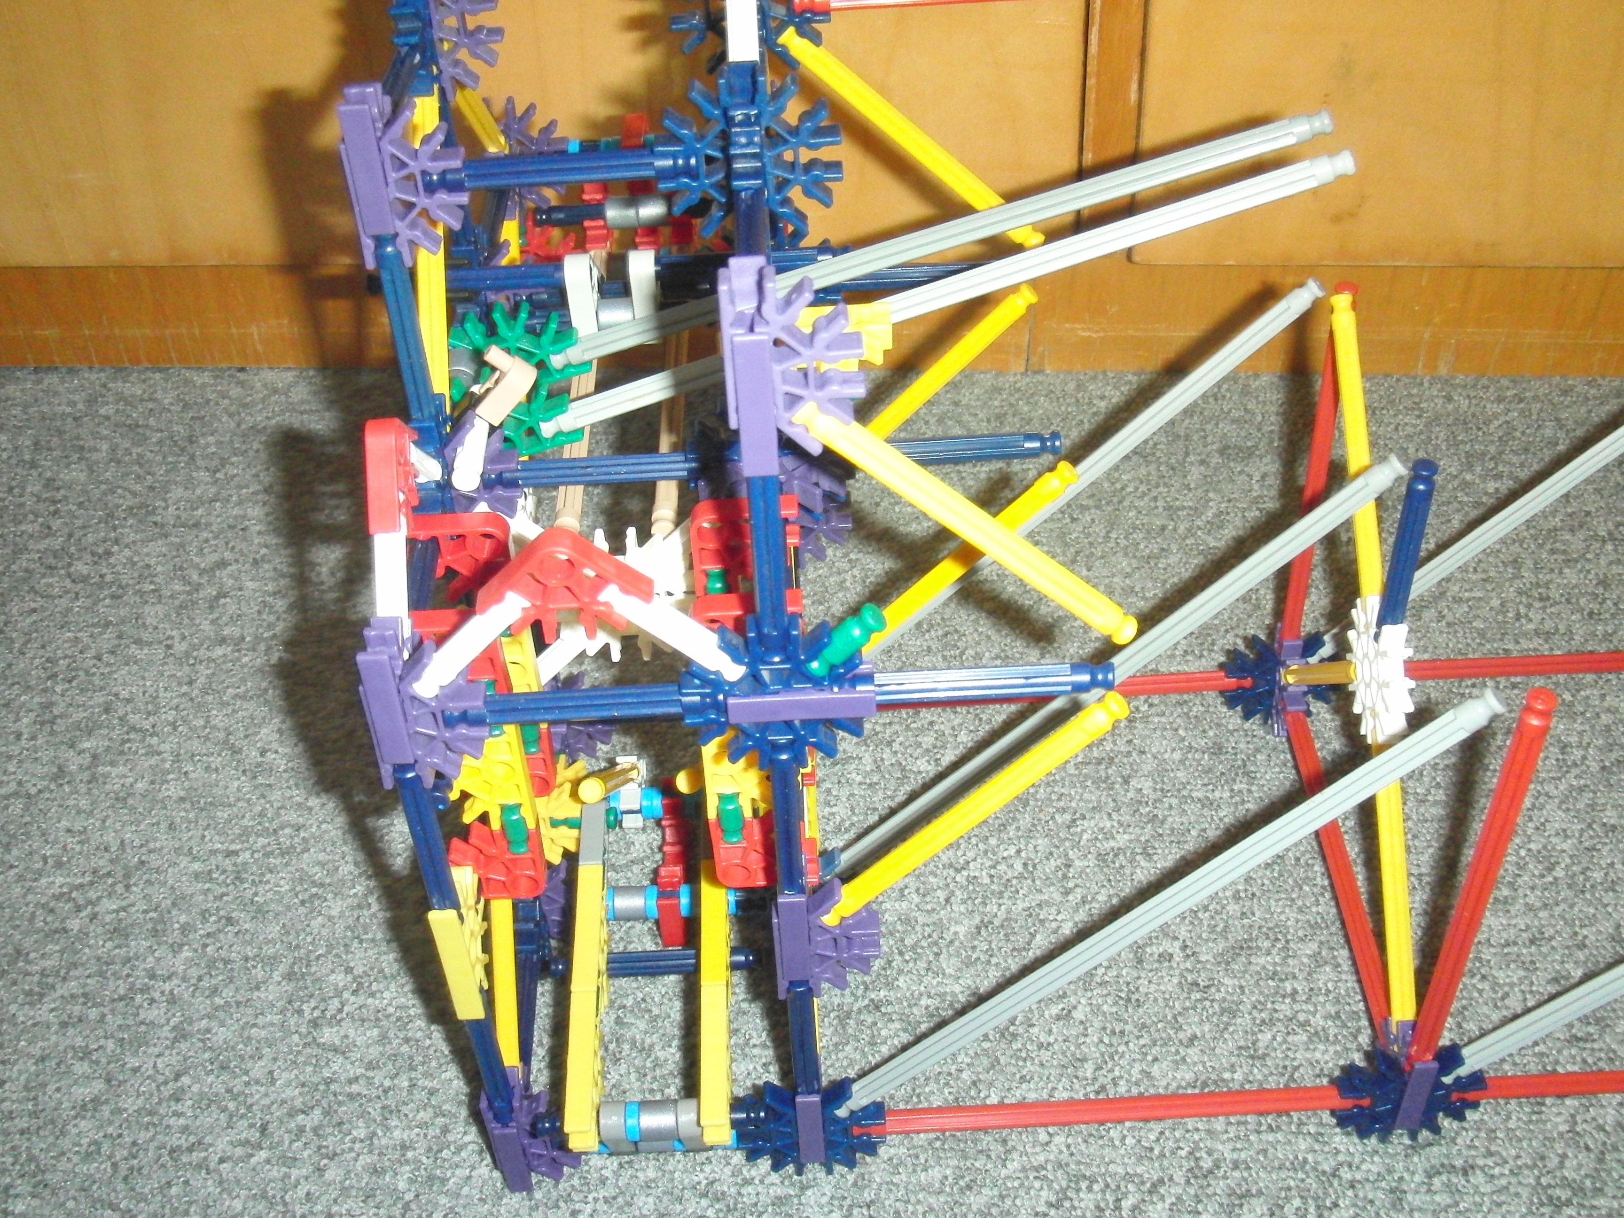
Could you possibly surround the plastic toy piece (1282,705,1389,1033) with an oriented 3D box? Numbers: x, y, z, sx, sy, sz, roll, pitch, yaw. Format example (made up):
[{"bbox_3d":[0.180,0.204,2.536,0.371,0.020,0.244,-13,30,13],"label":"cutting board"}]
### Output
[{"bbox_3d":[0.149,0.072,0.503,0.006,0.006,0.130,-3,42,1],"label":"plastic toy piece"}]

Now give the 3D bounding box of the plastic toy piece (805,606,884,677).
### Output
[{"bbox_3d":[0.006,0.006,0.339,0.006,0.017,0.006,31,33,-26],"label":"plastic toy piece"}]

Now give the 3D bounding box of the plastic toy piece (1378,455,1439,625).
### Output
[{"bbox_3d":[0.143,-0.012,0.428,0.006,0.054,0.006,-3,41,1],"label":"plastic toy piece"}]

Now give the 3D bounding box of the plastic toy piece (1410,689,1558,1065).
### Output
[{"bbox_3d":[0.147,0.066,0.397,0.006,0.130,0.006,-3,42,0],"label":"plastic toy piece"}]

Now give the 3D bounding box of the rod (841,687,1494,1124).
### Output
[{"bbox_3d":[0.071,0.072,0.398,0.006,0.191,0.006,34,33,-28],"label":"rod"}]

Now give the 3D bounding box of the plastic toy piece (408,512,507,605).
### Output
[{"bbox_3d":[-0.077,-0.010,0.394,0.024,0.024,0.006,-3,42,0],"label":"plastic toy piece"}]

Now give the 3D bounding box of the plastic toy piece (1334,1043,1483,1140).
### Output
[{"bbox_3d":[0.150,0.121,0.447,0.036,0.036,0.006,-3,42,0],"label":"plastic toy piece"}]

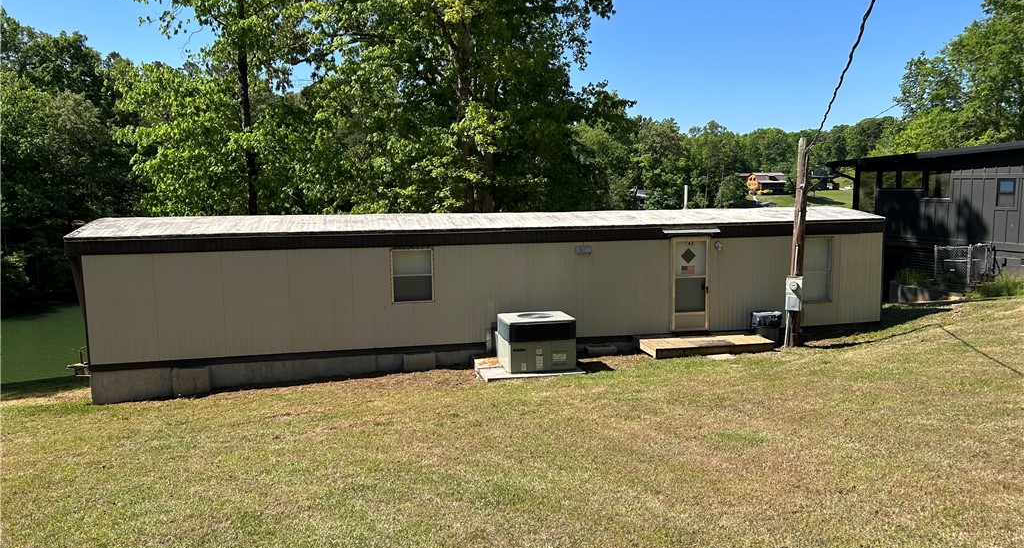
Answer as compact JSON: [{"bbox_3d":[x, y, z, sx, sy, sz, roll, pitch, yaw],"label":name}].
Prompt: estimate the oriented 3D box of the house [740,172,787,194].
[{"bbox_3d":[93.054,-33.418,284.000,16.500,8.000,9.500,1,7,16],"label":"house"}]

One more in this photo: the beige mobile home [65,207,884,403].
[{"bbox_3d":[-0.138,0.250,17.915,17.340,3.390,3.740,-2,7,-13],"label":"beige mobile home"}]

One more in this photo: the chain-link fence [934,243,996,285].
[{"bbox_3d":[14.280,-0.330,24.200,1.100,1.300,1.300,-4,7,-26],"label":"chain-link fence"}]

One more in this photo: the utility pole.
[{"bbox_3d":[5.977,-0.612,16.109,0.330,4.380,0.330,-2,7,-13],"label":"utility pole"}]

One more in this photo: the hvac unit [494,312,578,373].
[{"bbox_3d":[0.463,1.317,15.085,1.300,0.965,1.060,-2,7,-13],"label":"hvac unit"}]

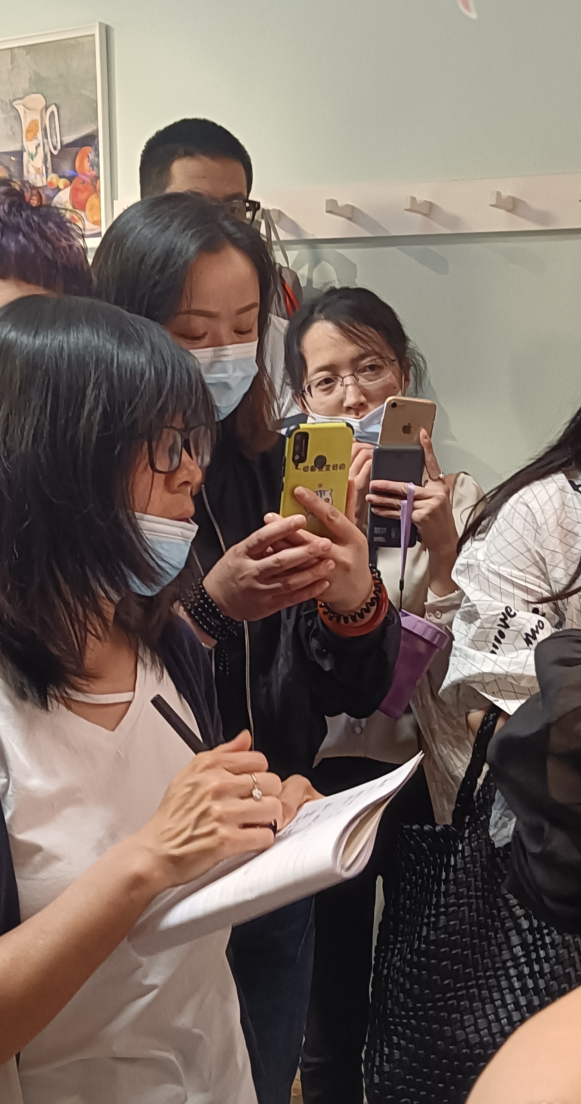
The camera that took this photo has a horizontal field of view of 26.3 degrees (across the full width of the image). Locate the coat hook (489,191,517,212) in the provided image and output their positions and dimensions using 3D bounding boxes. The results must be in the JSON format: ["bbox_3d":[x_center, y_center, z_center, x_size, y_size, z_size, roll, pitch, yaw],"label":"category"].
[{"bbox_3d":[0.325,-0.538,1.913,0.013,0.023,0.068,6,13,30],"label":"coat hook"}]

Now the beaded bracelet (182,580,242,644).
[{"bbox_3d":[-0.090,0.067,1.450,0.070,0.038,0.062,38,18,-32],"label":"beaded bracelet"}]

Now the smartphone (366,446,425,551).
[{"bbox_3d":[0.135,-0.070,1.585,0.068,0.142,0.012,-1,28,-3],"label":"smartphone"}]

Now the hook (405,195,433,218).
[{"bbox_3d":[0.204,-0.552,1.985,0.013,0.023,0.068,6,13,30],"label":"hook"}]

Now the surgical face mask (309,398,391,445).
[{"bbox_3d":[0.085,-0.177,1.660,0.125,0.065,0.075,-15,5,17],"label":"surgical face mask"}]

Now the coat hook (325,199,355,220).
[{"bbox_3d":[0.082,-0.566,2.057,0.013,0.023,0.068,6,13,30],"label":"coat hook"}]

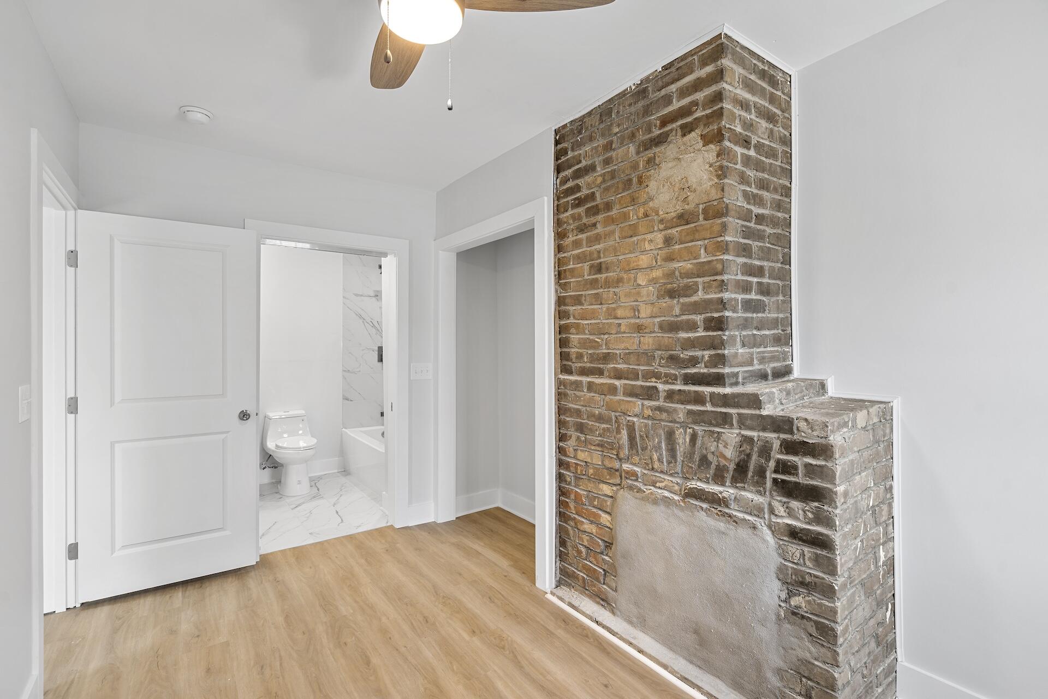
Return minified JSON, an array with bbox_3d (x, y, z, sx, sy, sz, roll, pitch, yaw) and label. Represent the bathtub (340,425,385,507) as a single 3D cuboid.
[{"bbox_3d":[-1.242,1.088,4.644,0.760,0.465,1.510,0,0,-33],"label":"bathtub"}]

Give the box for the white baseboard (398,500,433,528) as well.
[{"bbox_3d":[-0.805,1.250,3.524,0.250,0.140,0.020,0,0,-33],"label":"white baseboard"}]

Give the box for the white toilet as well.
[{"bbox_3d":[-2.208,0.972,4.430,0.410,0.700,0.700,0,0,-36],"label":"white toilet"}]

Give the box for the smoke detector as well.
[{"bbox_3d":[-1.668,-1.188,2.376,0.145,0.045,0.145,0,0,-33],"label":"smoke detector"}]

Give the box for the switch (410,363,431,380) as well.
[{"bbox_3d":[-0.777,0.171,3.543,0.163,0.119,0.014,0,0,-33],"label":"switch"}]

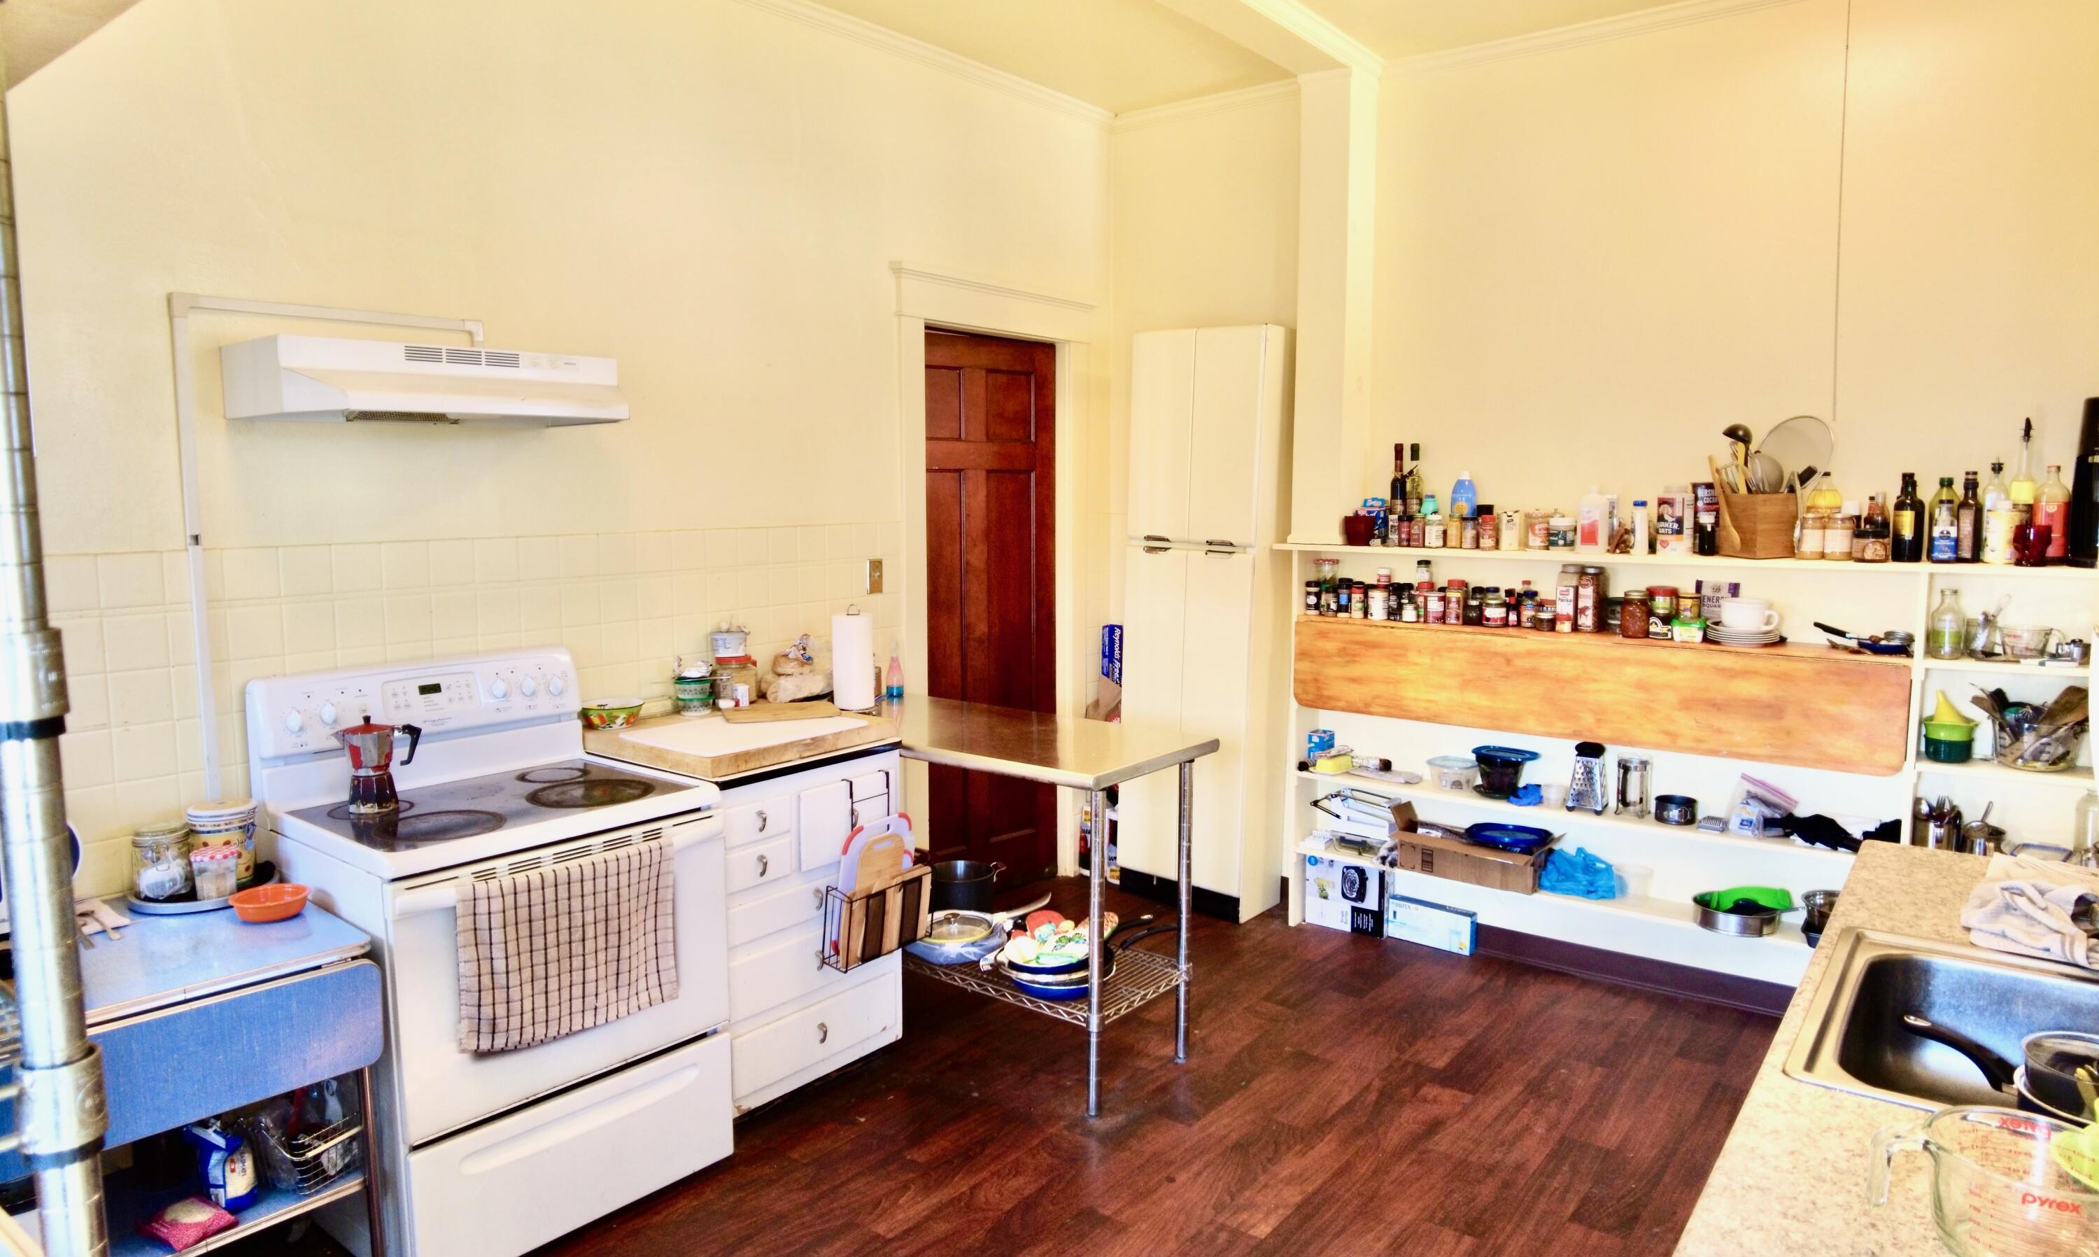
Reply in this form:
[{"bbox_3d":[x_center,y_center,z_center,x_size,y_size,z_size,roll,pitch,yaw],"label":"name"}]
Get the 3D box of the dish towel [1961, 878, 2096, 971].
[{"bbox_3d":[1.517,0.445,1.853,0.200,0.075,0.210,5,9,38],"label":"dish towel"}]

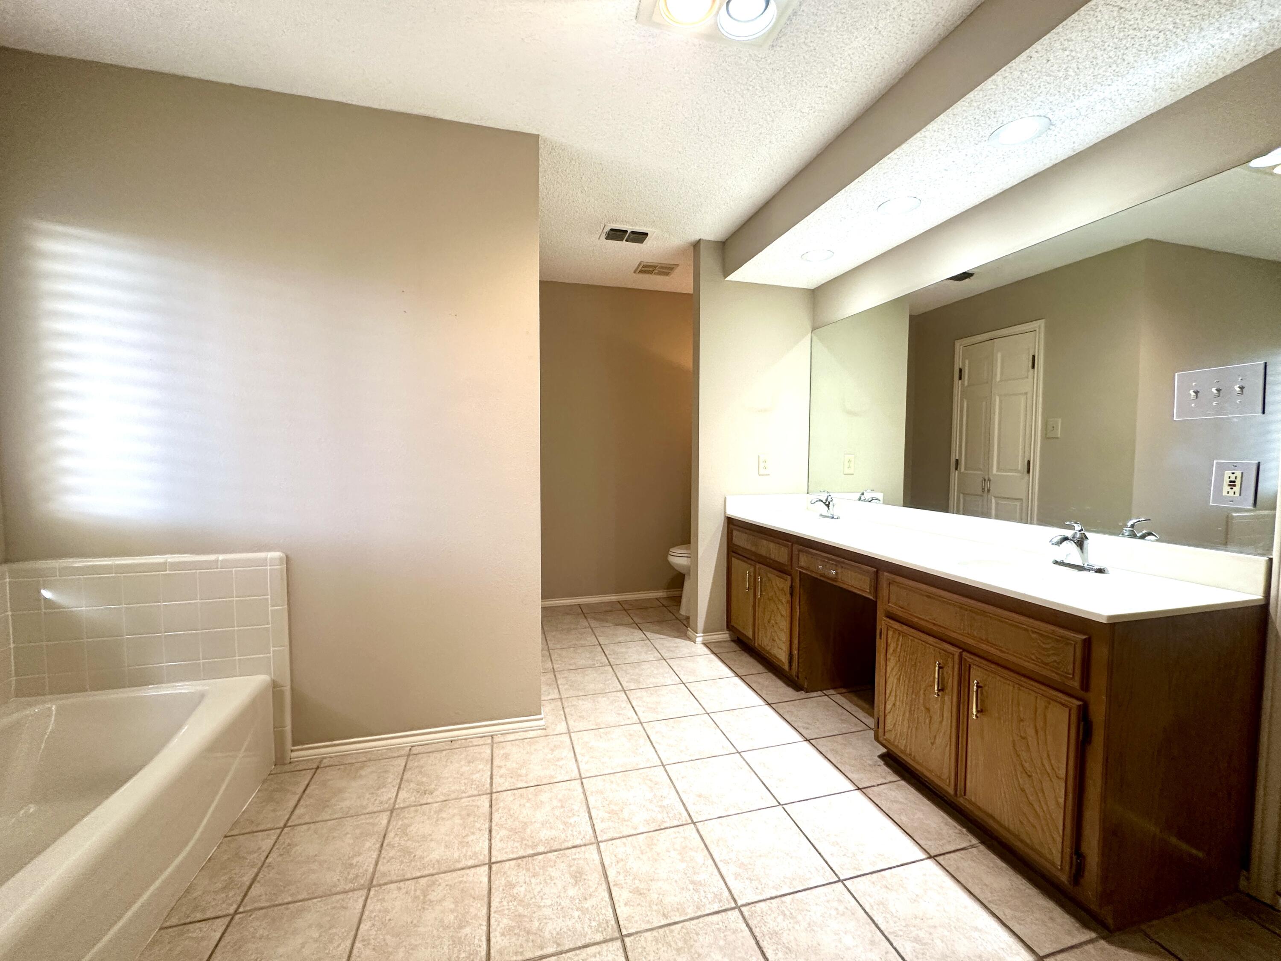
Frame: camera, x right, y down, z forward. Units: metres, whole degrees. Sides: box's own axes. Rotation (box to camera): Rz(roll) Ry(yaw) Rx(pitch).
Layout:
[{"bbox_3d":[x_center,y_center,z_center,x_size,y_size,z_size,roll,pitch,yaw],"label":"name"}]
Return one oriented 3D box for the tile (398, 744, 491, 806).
[{"bbox_3d":[-0.711,1.089,1.915,0.306,0.010,0.306,-1,4,-15],"label":"tile"}]

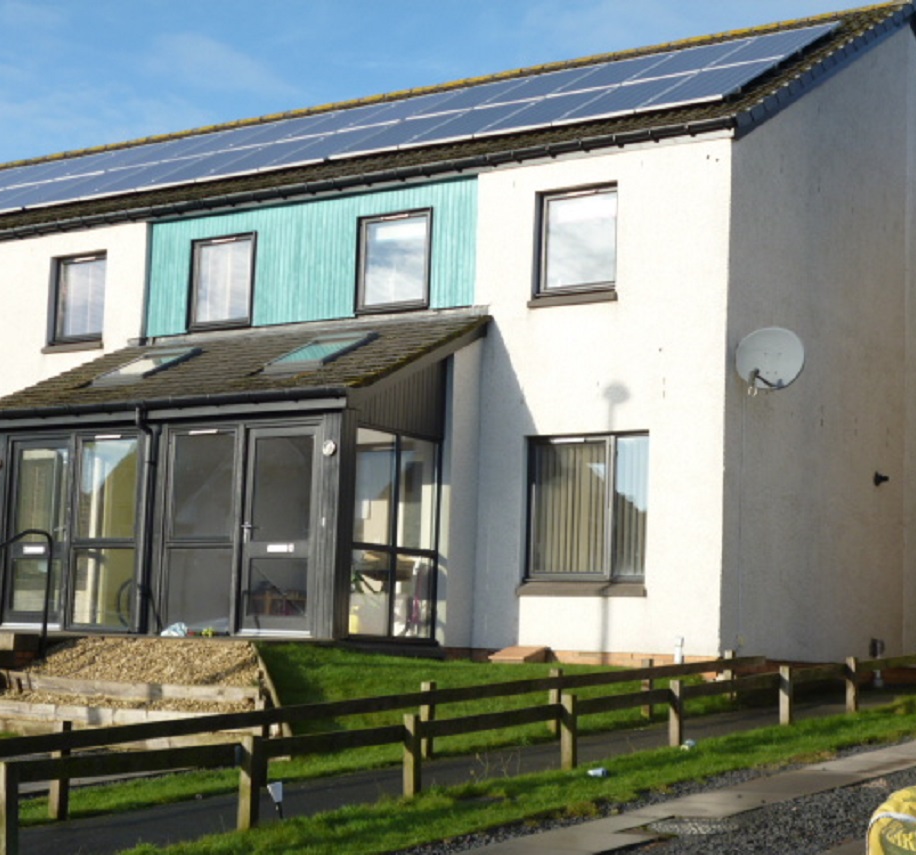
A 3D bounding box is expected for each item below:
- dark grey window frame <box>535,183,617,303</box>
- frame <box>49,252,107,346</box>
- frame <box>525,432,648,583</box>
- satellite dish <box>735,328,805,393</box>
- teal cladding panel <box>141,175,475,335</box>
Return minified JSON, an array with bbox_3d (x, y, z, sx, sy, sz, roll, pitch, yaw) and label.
[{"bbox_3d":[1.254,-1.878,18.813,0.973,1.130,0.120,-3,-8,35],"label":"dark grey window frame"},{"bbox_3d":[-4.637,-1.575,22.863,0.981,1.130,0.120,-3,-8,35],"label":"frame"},{"bbox_3d":[1.327,0.817,18.372,1.421,1.492,0.120,-3,-8,35],"label":"frame"},{"bbox_3d":[2.979,-0.641,17.637,0.660,0.600,0.360,-2,-8,28],"label":"satellite dish"},{"bbox_3d":[-1.756,-1.872,20.799,4.773,1.405,0.090,-3,-8,35],"label":"teal cladding panel"}]

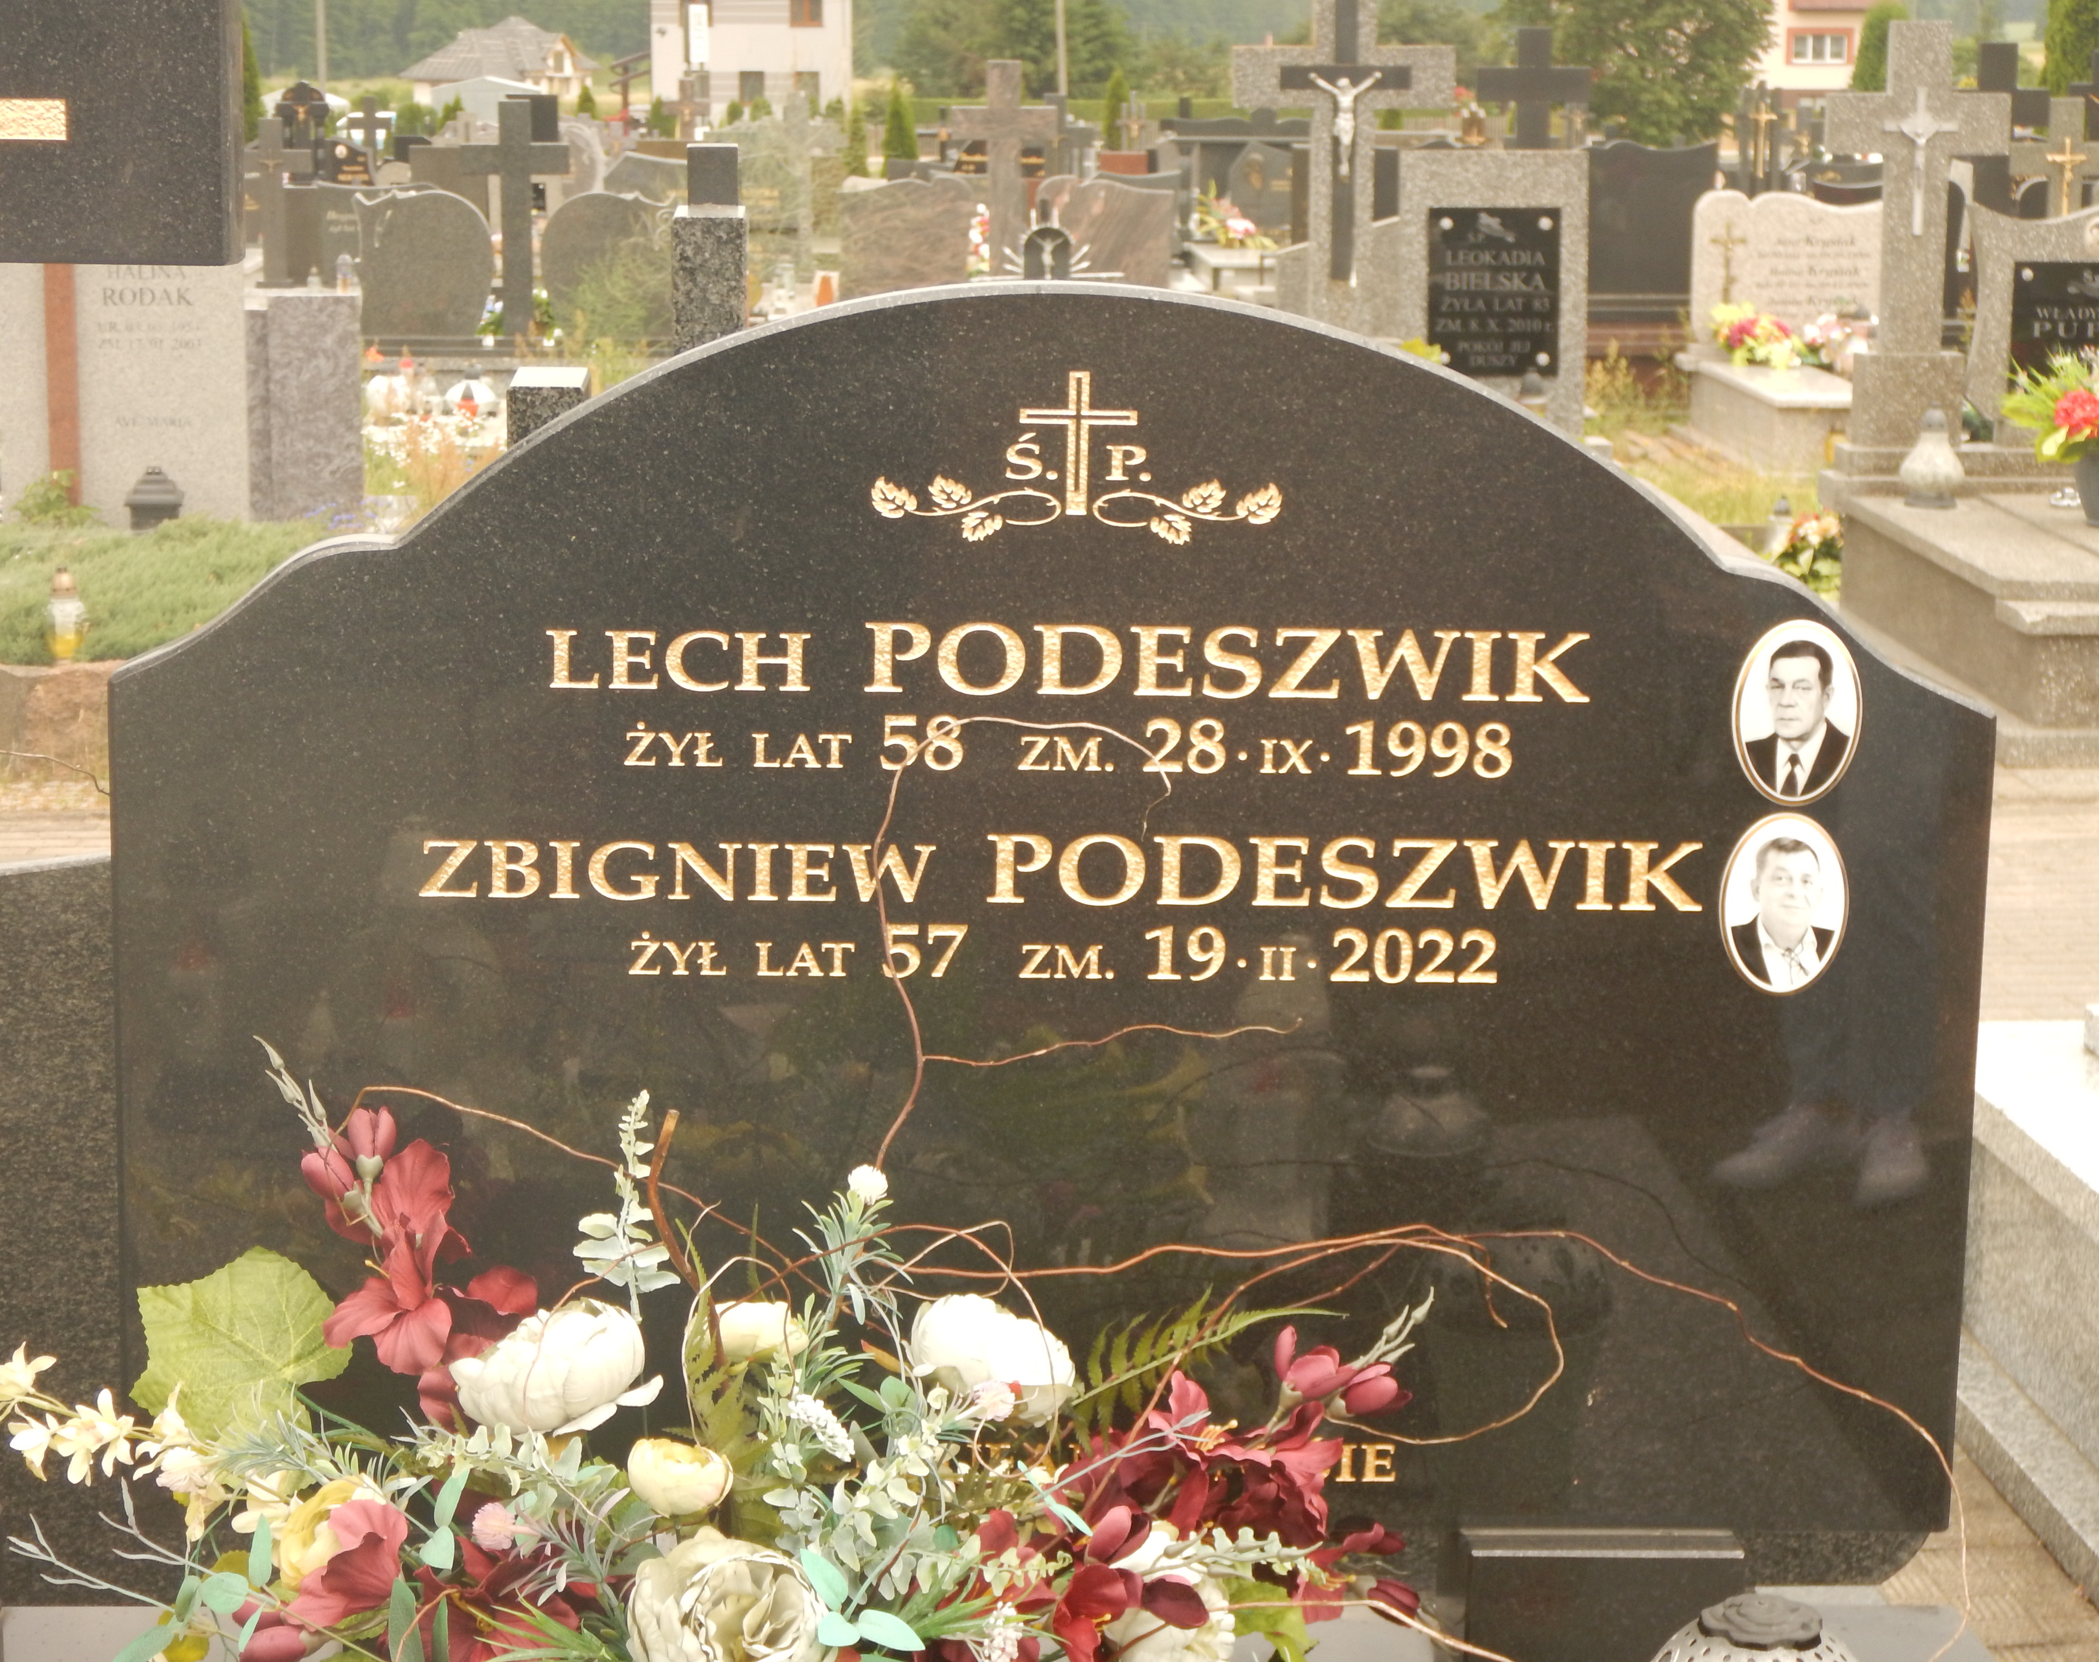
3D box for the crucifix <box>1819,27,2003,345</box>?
[{"bbox_3d":[2.235,-1.659,11.050,0.465,0.860,0.100,0,10,-2],"label":"crucifix"}]

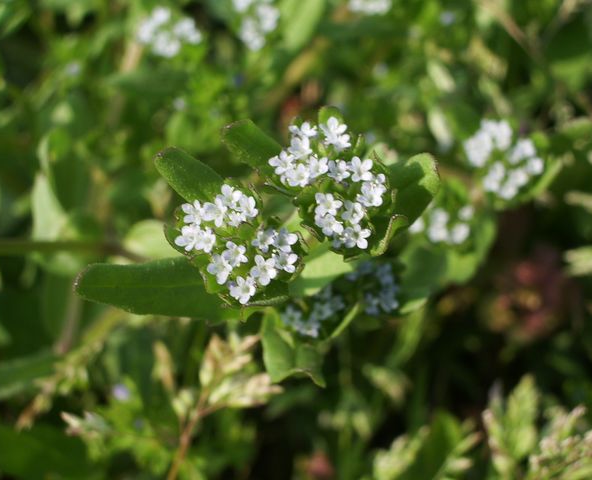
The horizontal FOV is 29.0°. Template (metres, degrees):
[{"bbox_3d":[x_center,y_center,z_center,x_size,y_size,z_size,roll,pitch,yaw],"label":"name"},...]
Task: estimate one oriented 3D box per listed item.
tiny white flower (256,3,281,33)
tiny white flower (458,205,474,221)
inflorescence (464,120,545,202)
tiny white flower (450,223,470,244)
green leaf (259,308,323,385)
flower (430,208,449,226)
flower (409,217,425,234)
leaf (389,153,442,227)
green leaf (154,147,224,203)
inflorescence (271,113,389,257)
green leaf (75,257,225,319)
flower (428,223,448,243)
[{"bbox_3d":[-0.005,-0.038,0.195,0.004,0.003,0.004,0,47,0],"label":"tiny white flower"},{"bbox_3d":[0.027,-0.004,0.179,0.002,0.001,0.002,0,47,0],"label":"tiny white flower"},{"bbox_3d":[0.030,-0.011,0.165,0.011,0.006,0.011,0,47,0],"label":"inflorescence"},{"bbox_3d":[0.026,-0.001,0.178,0.003,0.002,0.003,0,47,0],"label":"tiny white flower"},{"bbox_3d":[0.000,0.013,0.142,0.008,0.004,0.009,0,47,0],"label":"green leaf"},{"bbox_3d":[0.022,-0.003,0.178,0.003,0.001,0.003,0,47,0],"label":"flower"},{"bbox_3d":[0.018,-0.002,0.175,0.002,0.001,0.002,0,47,0],"label":"flower"},{"bbox_3d":[0.014,-0.006,0.137,0.008,0.004,0.010,0,47,0],"label":"leaf"},{"bbox_3d":[-0.012,-0.007,0.136,0.011,0.003,0.005,33,55,27],"label":"green leaf"},{"bbox_3d":[0.004,-0.007,0.132,0.014,0.009,0.014,0,47,0],"label":"inflorescence"},{"bbox_3d":[-0.016,0.005,0.132,0.018,0.003,0.007,-2,47,-2],"label":"green leaf"},{"bbox_3d":[0.022,-0.001,0.177,0.003,0.002,0.003,0,47,0],"label":"flower"}]

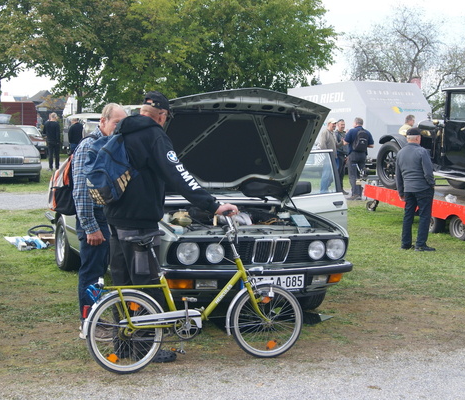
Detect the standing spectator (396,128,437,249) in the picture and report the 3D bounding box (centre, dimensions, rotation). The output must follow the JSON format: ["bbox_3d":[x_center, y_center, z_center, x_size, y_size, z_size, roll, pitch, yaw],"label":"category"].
[{"bbox_3d":[2.590,-0.134,10.600,0.550,1.730,0.360,3,6,18],"label":"standing spectator"}]

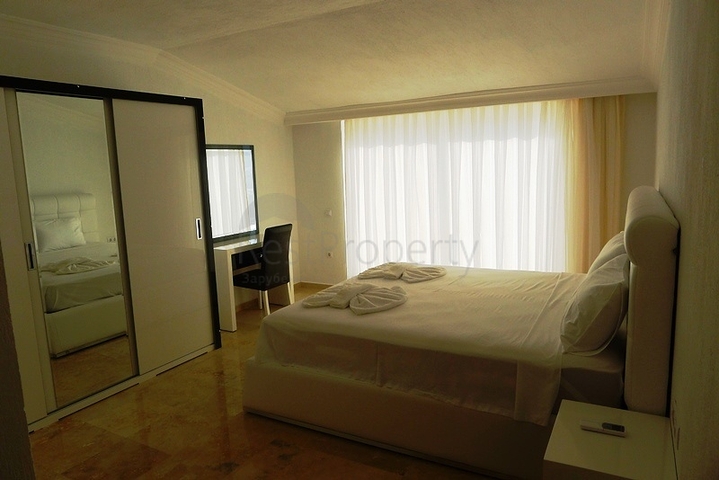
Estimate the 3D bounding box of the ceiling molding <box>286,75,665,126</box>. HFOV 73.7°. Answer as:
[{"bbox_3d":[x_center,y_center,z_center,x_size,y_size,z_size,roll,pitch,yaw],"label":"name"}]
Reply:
[{"bbox_3d":[0.749,-1.351,4.797,3.800,0.140,0.140,2,9,29],"label":"ceiling molding"}]

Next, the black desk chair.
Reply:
[{"bbox_3d":[-0.997,0.329,4.897,0.569,0.956,0.467,2,9,27],"label":"black desk chair"}]

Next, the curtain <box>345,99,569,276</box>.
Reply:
[{"bbox_3d":[0.928,-0.340,5.137,2.475,2.044,0.117,2,9,27],"label":"curtain"}]

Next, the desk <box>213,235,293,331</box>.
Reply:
[{"bbox_3d":[-1.135,0.407,4.998,0.397,0.783,0.993,2,9,27],"label":"desk"}]

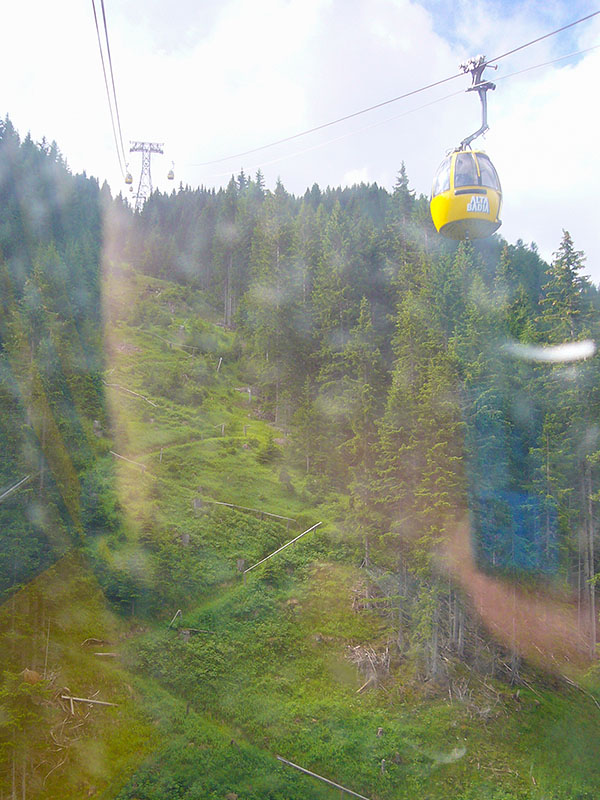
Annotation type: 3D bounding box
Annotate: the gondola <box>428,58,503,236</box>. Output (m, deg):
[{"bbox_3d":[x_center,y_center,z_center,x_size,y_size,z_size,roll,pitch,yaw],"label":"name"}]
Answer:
[{"bbox_3d":[4.773,-7.417,18.581,1.750,5.240,1.920,2,-5,-15],"label":"gondola"}]

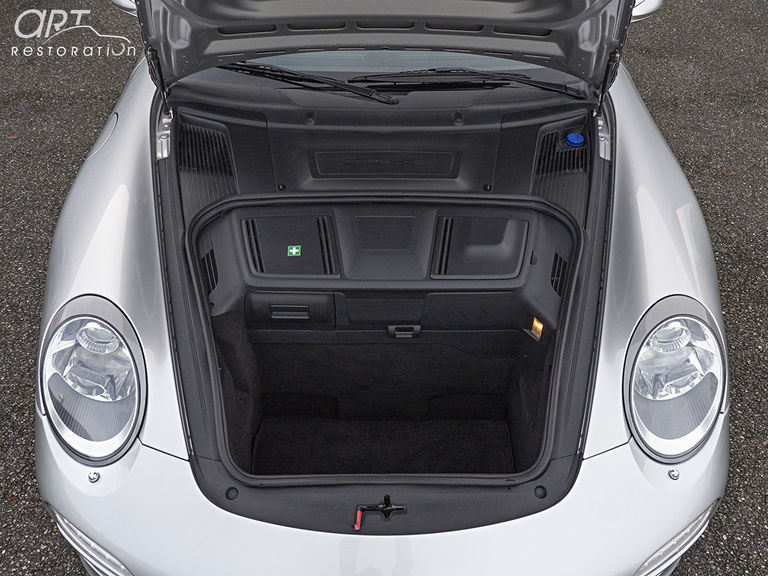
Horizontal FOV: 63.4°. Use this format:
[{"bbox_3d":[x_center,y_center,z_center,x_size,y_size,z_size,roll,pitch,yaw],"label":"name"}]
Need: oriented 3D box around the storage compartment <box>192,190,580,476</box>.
[{"bbox_3d":[0.000,0.170,1.510,0.830,0.560,0.560,0,44,0],"label":"storage compartment"}]

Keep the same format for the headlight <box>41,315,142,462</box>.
[{"bbox_3d":[-0.647,0.218,1.375,0.220,0.290,0.140,9,13,9],"label":"headlight"}]

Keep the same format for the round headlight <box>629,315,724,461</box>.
[{"bbox_3d":[0.648,0.216,1.375,0.220,0.290,0.140,-9,13,-9],"label":"round headlight"}]

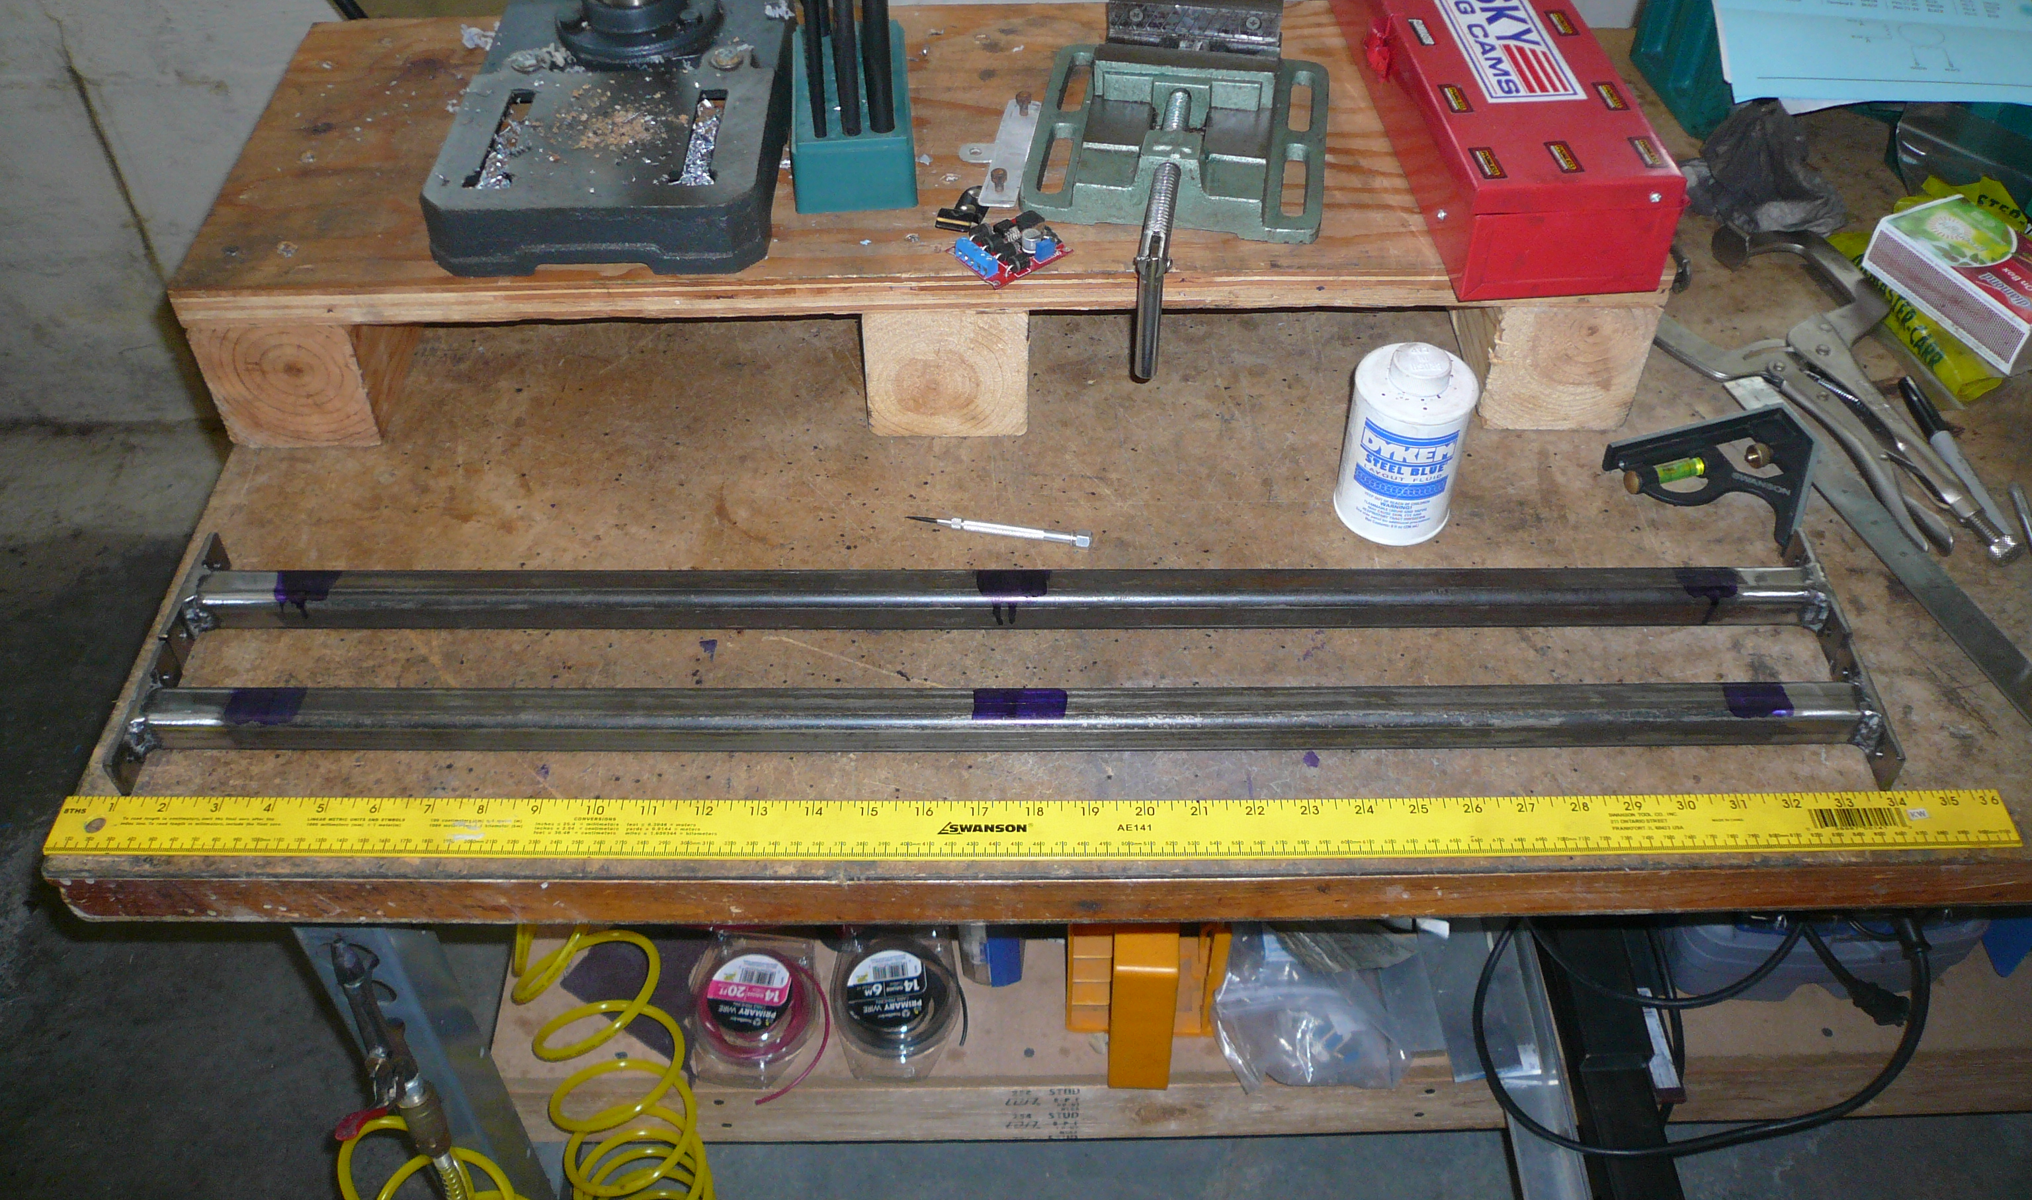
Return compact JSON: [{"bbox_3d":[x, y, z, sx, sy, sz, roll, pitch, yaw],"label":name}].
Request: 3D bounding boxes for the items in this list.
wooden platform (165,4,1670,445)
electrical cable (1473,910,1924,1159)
[{"bbox_3d":[-0.049,-0.234,0.990,0.784,0.109,0.281,-1,48,0],"label":"wooden platform"},{"bbox_3d":[0.422,0.272,1.040,0.220,0.210,0.160,-1,48,0],"label":"electrical cable"}]

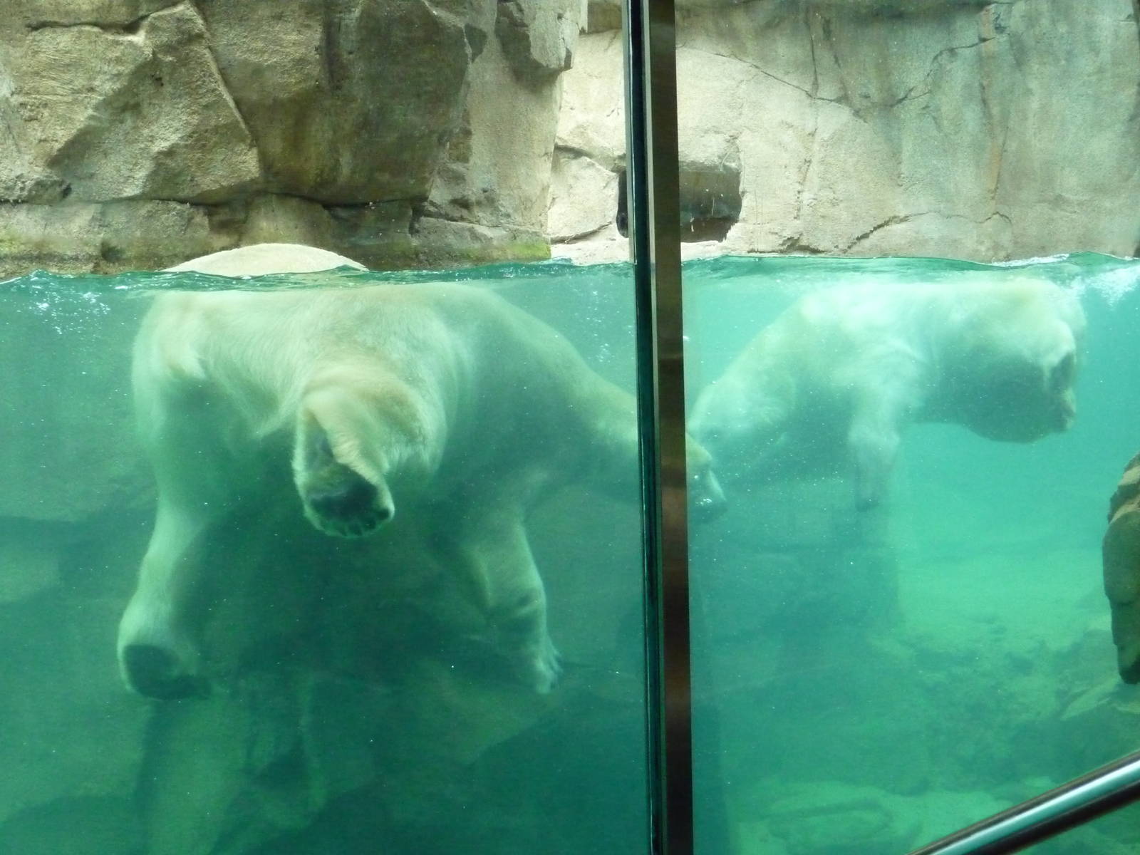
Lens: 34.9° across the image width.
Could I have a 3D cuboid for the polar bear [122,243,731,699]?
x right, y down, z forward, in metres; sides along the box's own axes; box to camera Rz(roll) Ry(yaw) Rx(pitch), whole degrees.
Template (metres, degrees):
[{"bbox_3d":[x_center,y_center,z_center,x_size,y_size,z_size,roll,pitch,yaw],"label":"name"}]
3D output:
[{"bbox_3d":[-0.270,0.130,5.600,2.120,1.350,0.900,-4,4,-43],"label":"polar bear"}]

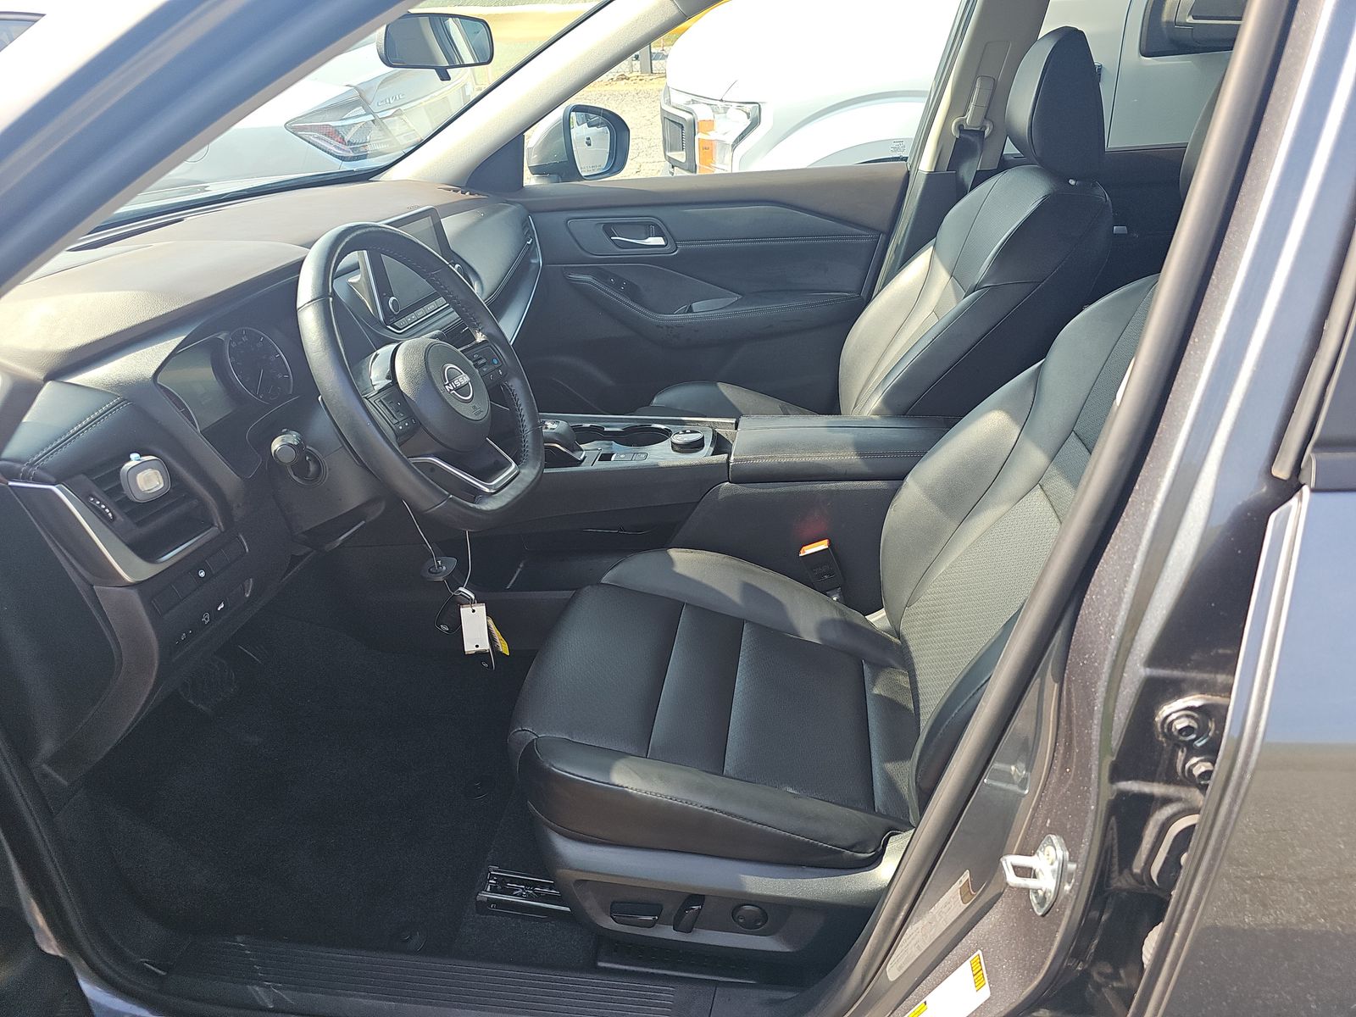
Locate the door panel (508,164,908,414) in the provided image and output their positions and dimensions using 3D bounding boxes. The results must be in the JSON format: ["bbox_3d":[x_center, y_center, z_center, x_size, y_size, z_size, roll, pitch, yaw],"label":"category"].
[{"bbox_3d":[0.055,-0.421,2.028,0.900,0.630,0.140,1,25,8],"label":"door panel"}]

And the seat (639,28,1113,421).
[{"bbox_3d":[0.310,-0.342,1.679,0.850,0.950,0.530,1,25,8],"label":"seat"}]

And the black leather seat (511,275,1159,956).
[{"bbox_3d":[0.217,-0.014,1.022,0.870,0.920,0.540,1,25,8],"label":"black leather seat"}]

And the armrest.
[{"bbox_3d":[0.253,-0.095,1.392,0.330,0.050,0.200,1,25,8],"label":"armrest"}]

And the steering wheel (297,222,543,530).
[{"bbox_3d":[-0.287,-0.139,1.027,0.105,0.365,0.380,-24,19,18],"label":"steering wheel"}]

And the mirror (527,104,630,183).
[{"bbox_3d":[-0.237,-0.885,2.178,0.140,0.185,0.235,13,29,31],"label":"mirror"}]

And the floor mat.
[{"bbox_3d":[-0.571,0.369,1.316,0.660,0.110,0.500,1,25,8],"label":"floor mat"}]

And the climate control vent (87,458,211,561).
[{"bbox_3d":[-0.478,-0.005,0.833,0.045,0.077,0.105,-18,21,16],"label":"climate control vent"}]

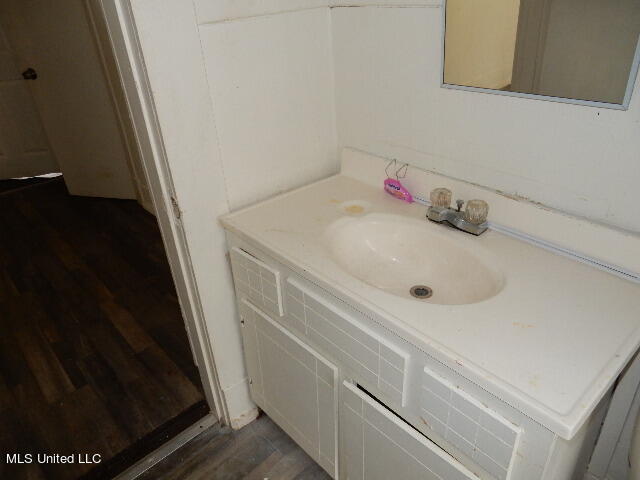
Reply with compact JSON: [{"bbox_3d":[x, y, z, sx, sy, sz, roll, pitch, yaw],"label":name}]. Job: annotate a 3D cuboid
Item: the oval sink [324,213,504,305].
[{"bbox_3d":[0.202,0.092,1.101,0.313,0.147,0.462,-25,35,-34],"label":"oval sink"}]

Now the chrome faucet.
[{"bbox_3d":[0.334,-0.067,1.151,0.106,0.071,0.153,-25,35,-34],"label":"chrome faucet"}]

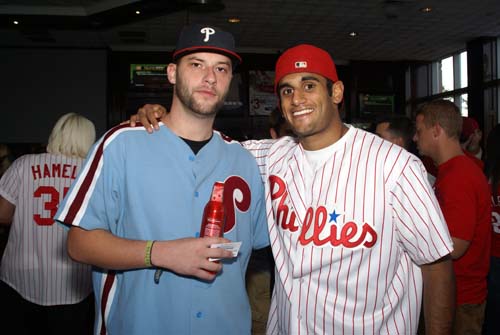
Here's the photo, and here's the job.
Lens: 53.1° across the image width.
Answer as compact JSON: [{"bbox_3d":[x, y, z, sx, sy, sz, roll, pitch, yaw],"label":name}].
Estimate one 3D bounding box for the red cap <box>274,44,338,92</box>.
[{"bbox_3d":[0.173,-0.272,1.486,0.180,0.155,0.265,-6,-16,14],"label":"red cap"}]

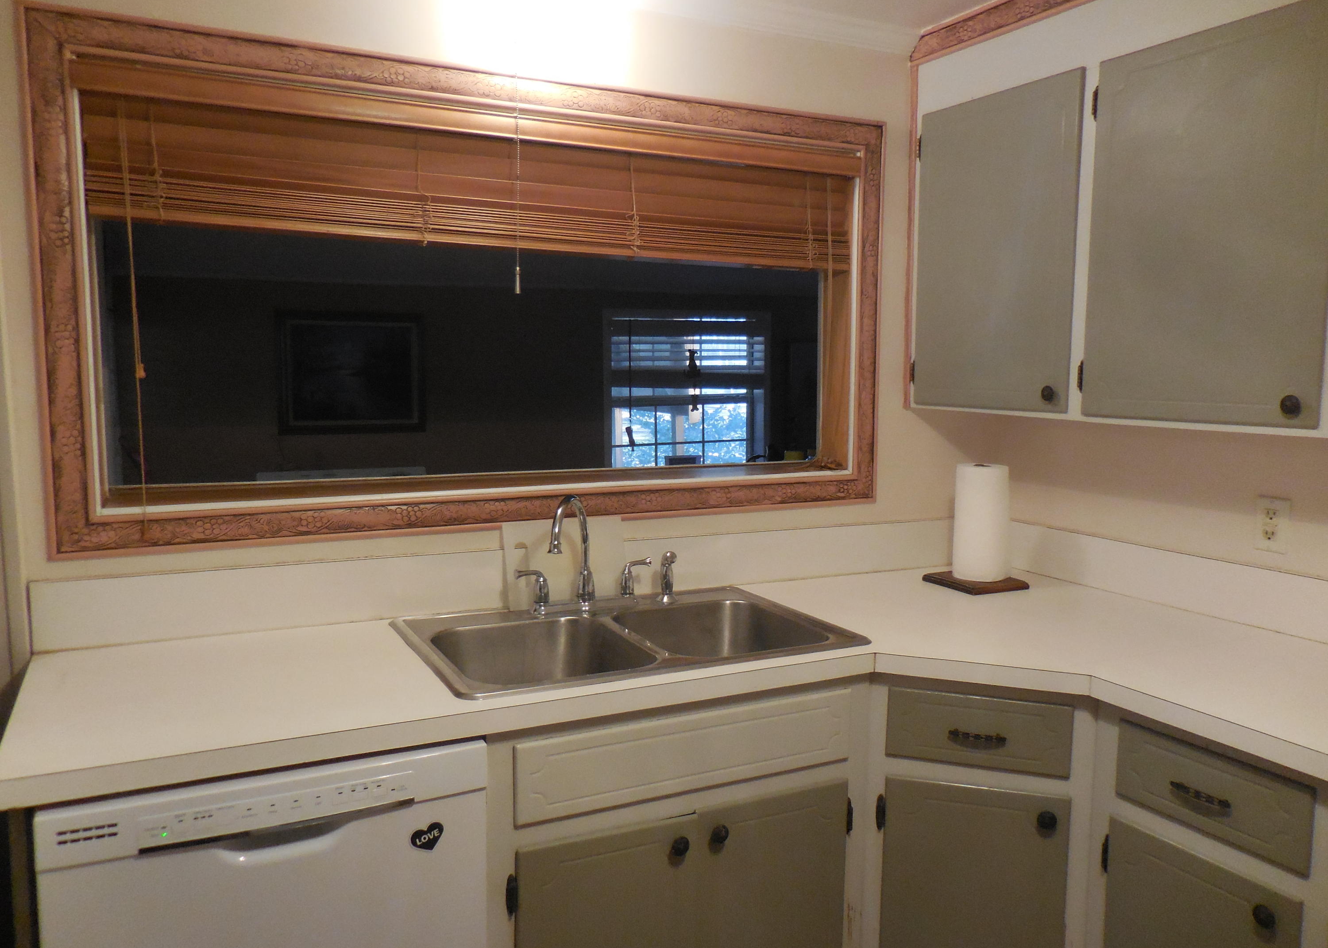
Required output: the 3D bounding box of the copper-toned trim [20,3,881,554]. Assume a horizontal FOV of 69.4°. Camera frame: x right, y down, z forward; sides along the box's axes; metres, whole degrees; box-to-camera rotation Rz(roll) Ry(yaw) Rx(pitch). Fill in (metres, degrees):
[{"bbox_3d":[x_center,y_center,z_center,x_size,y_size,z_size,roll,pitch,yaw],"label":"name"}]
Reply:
[{"bbox_3d":[-0.281,-0.372,2.124,1.891,0.992,0.030,-3,7,-25],"label":"copper-toned trim"}]

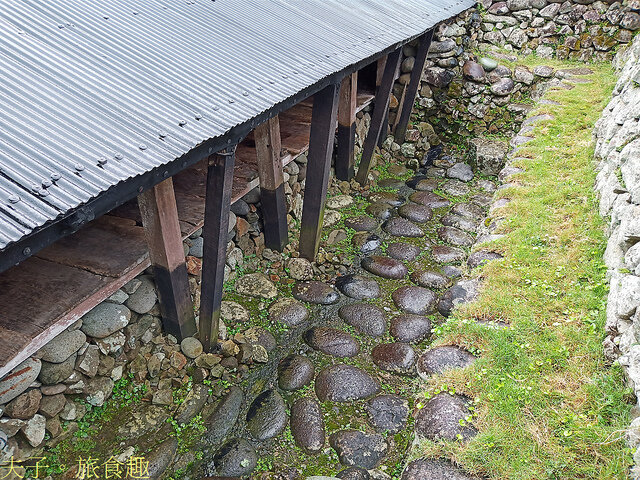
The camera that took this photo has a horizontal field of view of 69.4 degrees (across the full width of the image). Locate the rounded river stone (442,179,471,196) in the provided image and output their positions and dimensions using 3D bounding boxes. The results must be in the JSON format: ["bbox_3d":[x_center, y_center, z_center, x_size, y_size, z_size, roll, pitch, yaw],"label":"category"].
[{"bbox_3d":[1.510,-0.575,5.150,0.330,0.183,0.313,21,38,30],"label":"rounded river stone"}]

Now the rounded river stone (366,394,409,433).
[{"bbox_3d":[0.294,0.747,1.996,0.170,0.087,0.179,5,31,8],"label":"rounded river stone"}]

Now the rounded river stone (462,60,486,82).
[{"bbox_3d":[1.970,-2.150,5.900,0.300,0.250,0.240,16,35,23],"label":"rounded river stone"}]

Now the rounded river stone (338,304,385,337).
[{"bbox_3d":[0.261,0.450,2.661,0.291,0.138,0.184,23,39,32],"label":"rounded river stone"}]

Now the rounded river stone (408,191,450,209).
[{"bbox_3d":[1.161,-0.417,4.897,0.444,0.179,0.272,16,36,24],"label":"rounded river stone"}]

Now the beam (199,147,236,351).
[{"bbox_3d":[-0.480,0.103,2.100,0.078,1.222,0.062,26,39,15],"label":"beam"}]

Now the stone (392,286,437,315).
[{"bbox_3d":[0.549,0.347,2.676,0.251,0.116,0.215,6,31,11],"label":"stone"}]

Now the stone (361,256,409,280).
[{"bbox_3d":[0.540,0.235,3.857,0.404,0.148,0.217,15,35,22],"label":"stone"}]

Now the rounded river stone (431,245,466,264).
[{"bbox_3d":[0.894,0.099,3.205,0.225,0.113,0.141,6,33,9],"label":"rounded river stone"}]

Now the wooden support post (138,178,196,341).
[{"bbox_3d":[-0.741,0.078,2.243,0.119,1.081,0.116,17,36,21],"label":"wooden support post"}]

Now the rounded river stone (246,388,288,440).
[{"bbox_3d":[-0.300,0.993,2.644,0.224,0.145,0.341,6,33,10],"label":"rounded river stone"}]

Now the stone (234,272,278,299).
[{"bbox_3d":[-0.386,0.277,2.776,0.277,0.115,0.184,17,34,27],"label":"stone"}]

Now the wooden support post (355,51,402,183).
[{"bbox_3d":[0.478,-0.969,3.839,0.100,1.220,0.100,23,36,16],"label":"wooden support post"}]

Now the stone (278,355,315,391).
[{"bbox_3d":[-0.113,0.631,2.191,0.163,0.100,0.202,13,33,20],"label":"stone"}]

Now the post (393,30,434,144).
[{"bbox_3d":[0.851,-1.360,4.266,0.090,1.072,0.062,23,38,17],"label":"post"}]

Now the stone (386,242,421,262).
[{"bbox_3d":[0.734,0.111,4.054,0.299,0.150,0.248,5,32,8],"label":"stone"}]

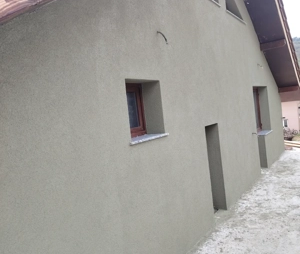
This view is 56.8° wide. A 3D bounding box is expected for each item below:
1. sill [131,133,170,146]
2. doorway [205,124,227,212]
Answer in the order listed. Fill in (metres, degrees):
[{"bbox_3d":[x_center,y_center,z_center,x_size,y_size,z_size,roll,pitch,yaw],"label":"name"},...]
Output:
[{"bbox_3d":[-0.105,0.126,2.911,0.295,0.030,0.705,-5,3,35],"label":"sill"},{"bbox_3d":[0.925,0.669,4.353,0.250,1.404,0.511,-5,3,35],"label":"doorway"}]

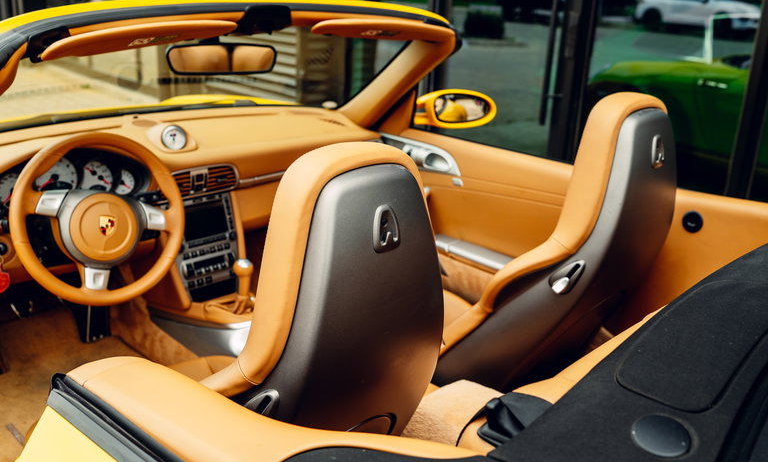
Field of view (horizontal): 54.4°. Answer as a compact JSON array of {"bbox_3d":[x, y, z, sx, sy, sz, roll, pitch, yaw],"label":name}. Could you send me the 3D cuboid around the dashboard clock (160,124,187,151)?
[{"bbox_3d":[-0.571,-0.253,2.030,0.066,0.066,0.035,-16,10,-40],"label":"dashboard clock"}]

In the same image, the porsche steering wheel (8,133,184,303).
[{"bbox_3d":[-0.615,-0.024,1.612,0.370,0.370,0.090,-16,10,-40],"label":"porsche steering wheel"}]

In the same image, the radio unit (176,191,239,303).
[{"bbox_3d":[-0.478,0.045,2.020,0.170,0.280,0.070,-16,11,-40],"label":"radio unit"}]

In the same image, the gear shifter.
[{"bbox_3d":[-0.361,0.140,1.899,0.052,0.140,0.050,3,18,-1],"label":"gear shifter"}]

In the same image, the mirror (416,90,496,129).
[{"bbox_3d":[0.219,-0.393,2.404,0.270,0.126,0.130,-8,21,-24],"label":"mirror"}]

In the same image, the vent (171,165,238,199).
[{"bbox_3d":[-0.505,-0.132,2.007,0.235,0.078,0.045,-15,18,-42],"label":"vent"}]

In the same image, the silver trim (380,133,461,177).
[{"bbox_3d":[0.110,-0.232,2.292,0.045,0.090,0.360,-16,25,-40],"label":"silver trim"}]

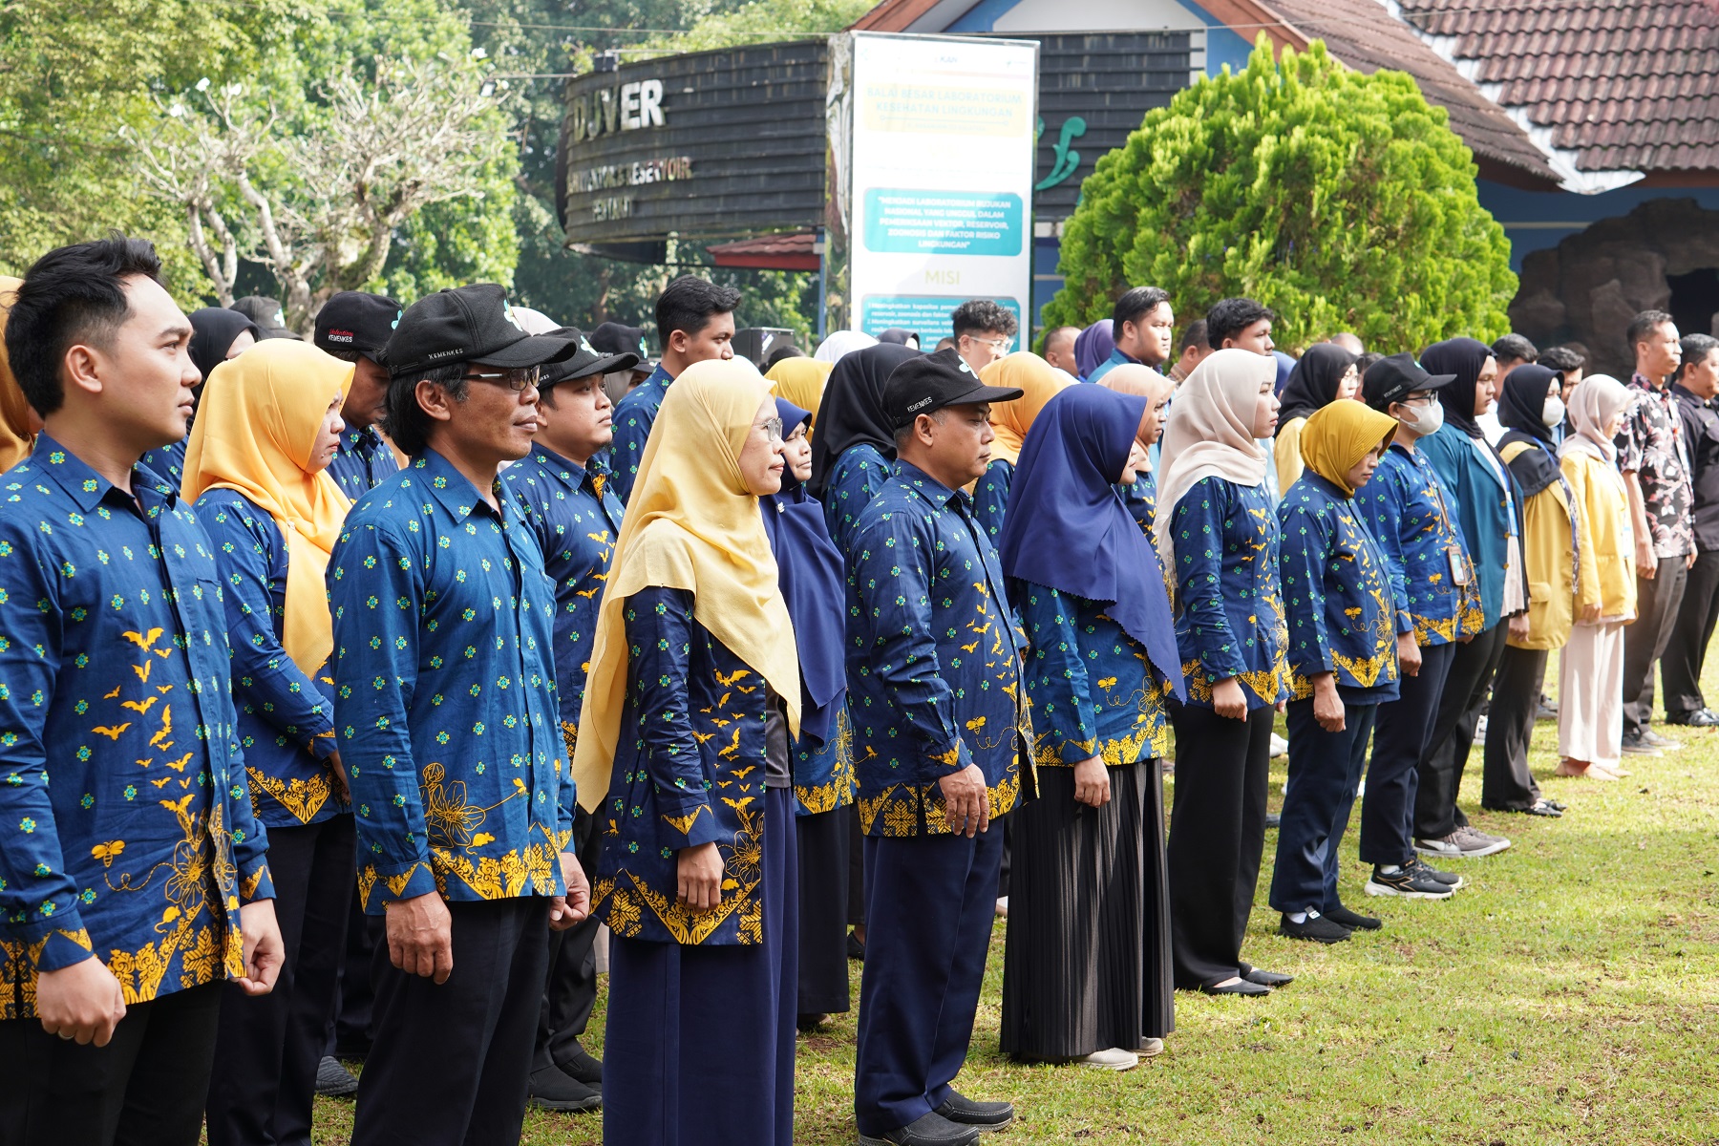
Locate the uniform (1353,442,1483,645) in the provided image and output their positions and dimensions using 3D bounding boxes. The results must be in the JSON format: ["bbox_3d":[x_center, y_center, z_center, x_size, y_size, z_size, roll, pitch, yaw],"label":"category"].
[{"bbox_3d":[1.661,-0.086,10.660,0.340,0.610,0.470,2,4,26],"label":"uniform"}]

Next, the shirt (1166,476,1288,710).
[{"bbox_3d":[0.935,0.045,9.150,0.280,0.630,0.430,2,4,20],"label":"shirt"}]

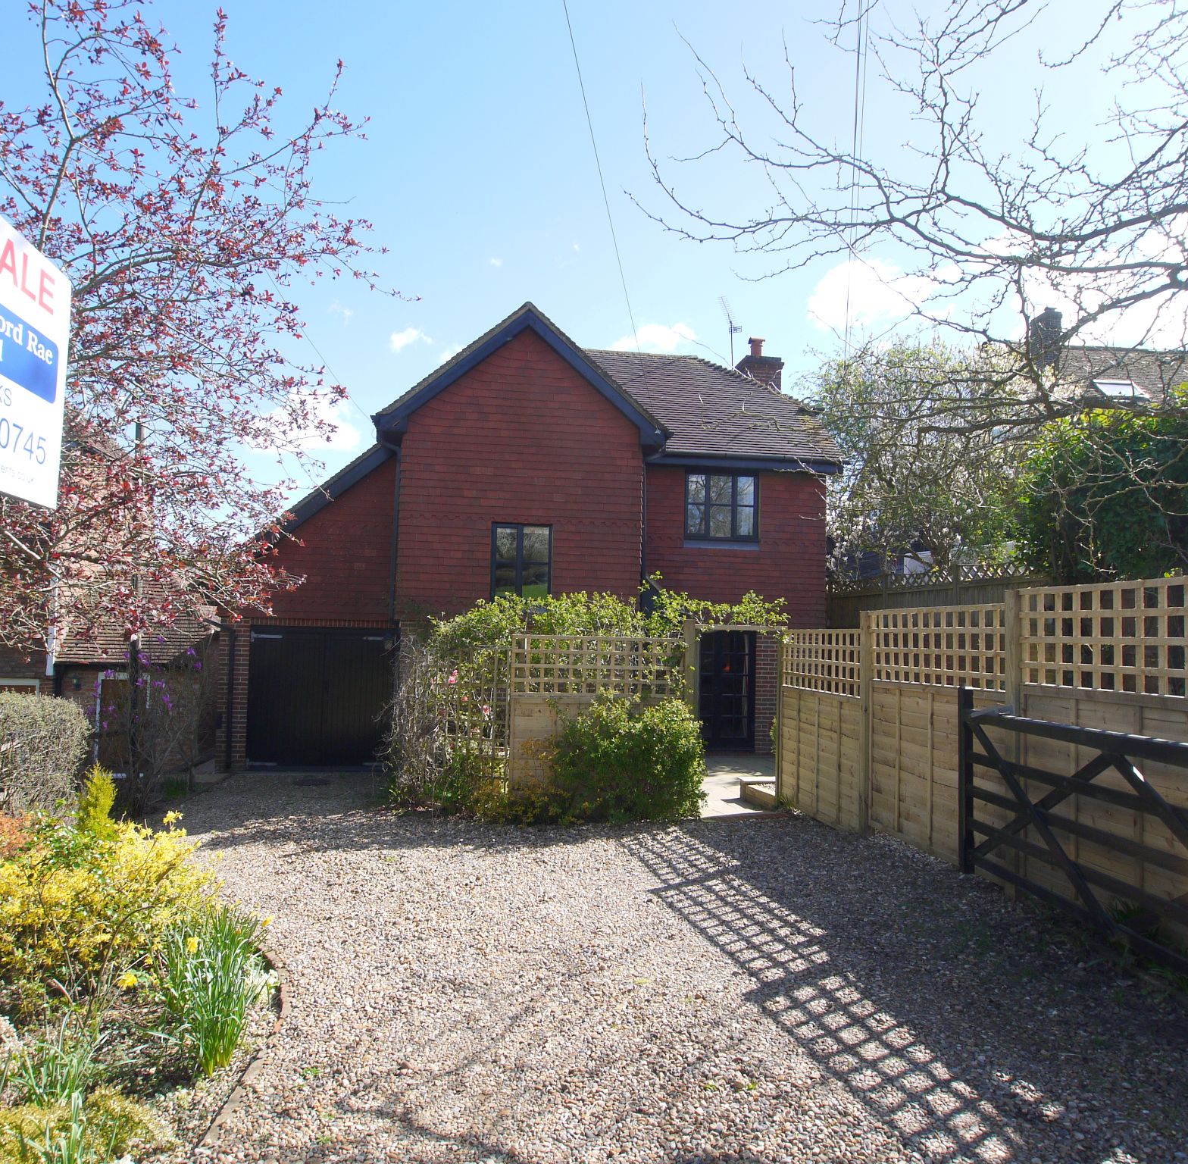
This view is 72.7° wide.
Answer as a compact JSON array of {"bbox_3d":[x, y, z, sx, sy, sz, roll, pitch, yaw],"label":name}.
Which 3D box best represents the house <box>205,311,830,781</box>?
[{"bbox_3d":[-1.115,-0.813,15.207,10.100,7.900,7.800,2,-3,-8],"label":"house"}]

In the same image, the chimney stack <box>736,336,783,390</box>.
[{"bbox_3d":[3.585,-4.601,17.419,0.760,1.350,0.850,2,-3,-8],"label":"chimney stack"}]

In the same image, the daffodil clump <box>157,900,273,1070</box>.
[{"bbox_3d":[-1.352,1.465,2.880,0.400,0.500,0.400,1,-3,0],"label":"daffodil clump"}]

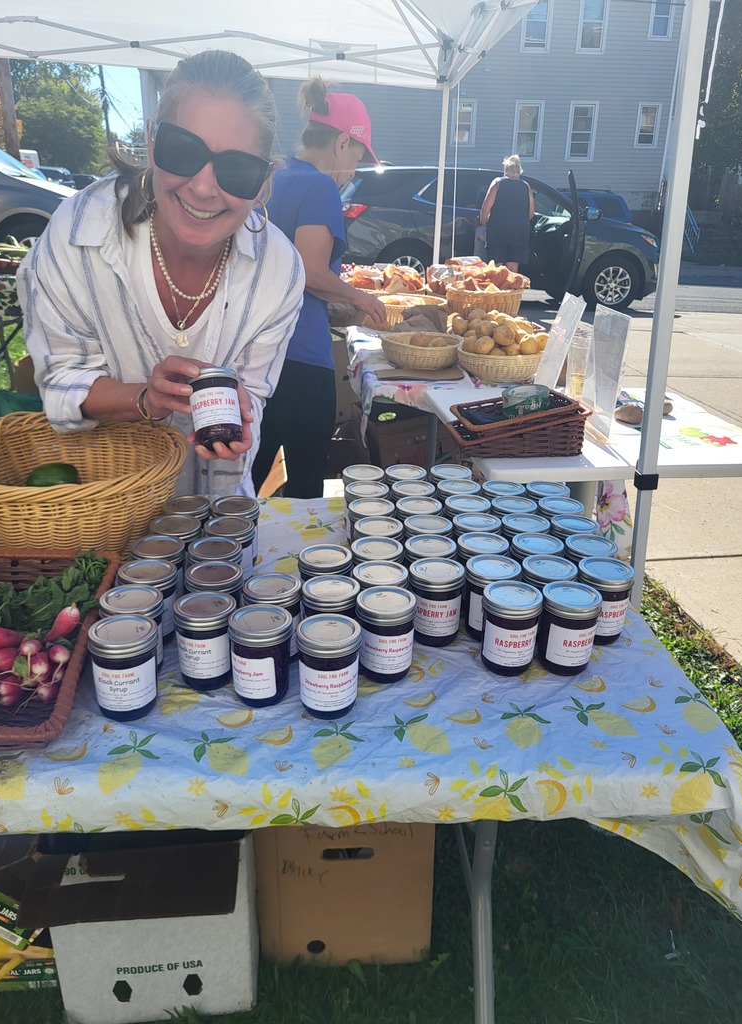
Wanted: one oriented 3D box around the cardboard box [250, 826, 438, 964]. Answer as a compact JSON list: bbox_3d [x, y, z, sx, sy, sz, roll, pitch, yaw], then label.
[{"bbox_3d":[-0.054,0.564,1.495,0.305,0.380,0.400,0,23,-4],"label":"cardboard box"}]

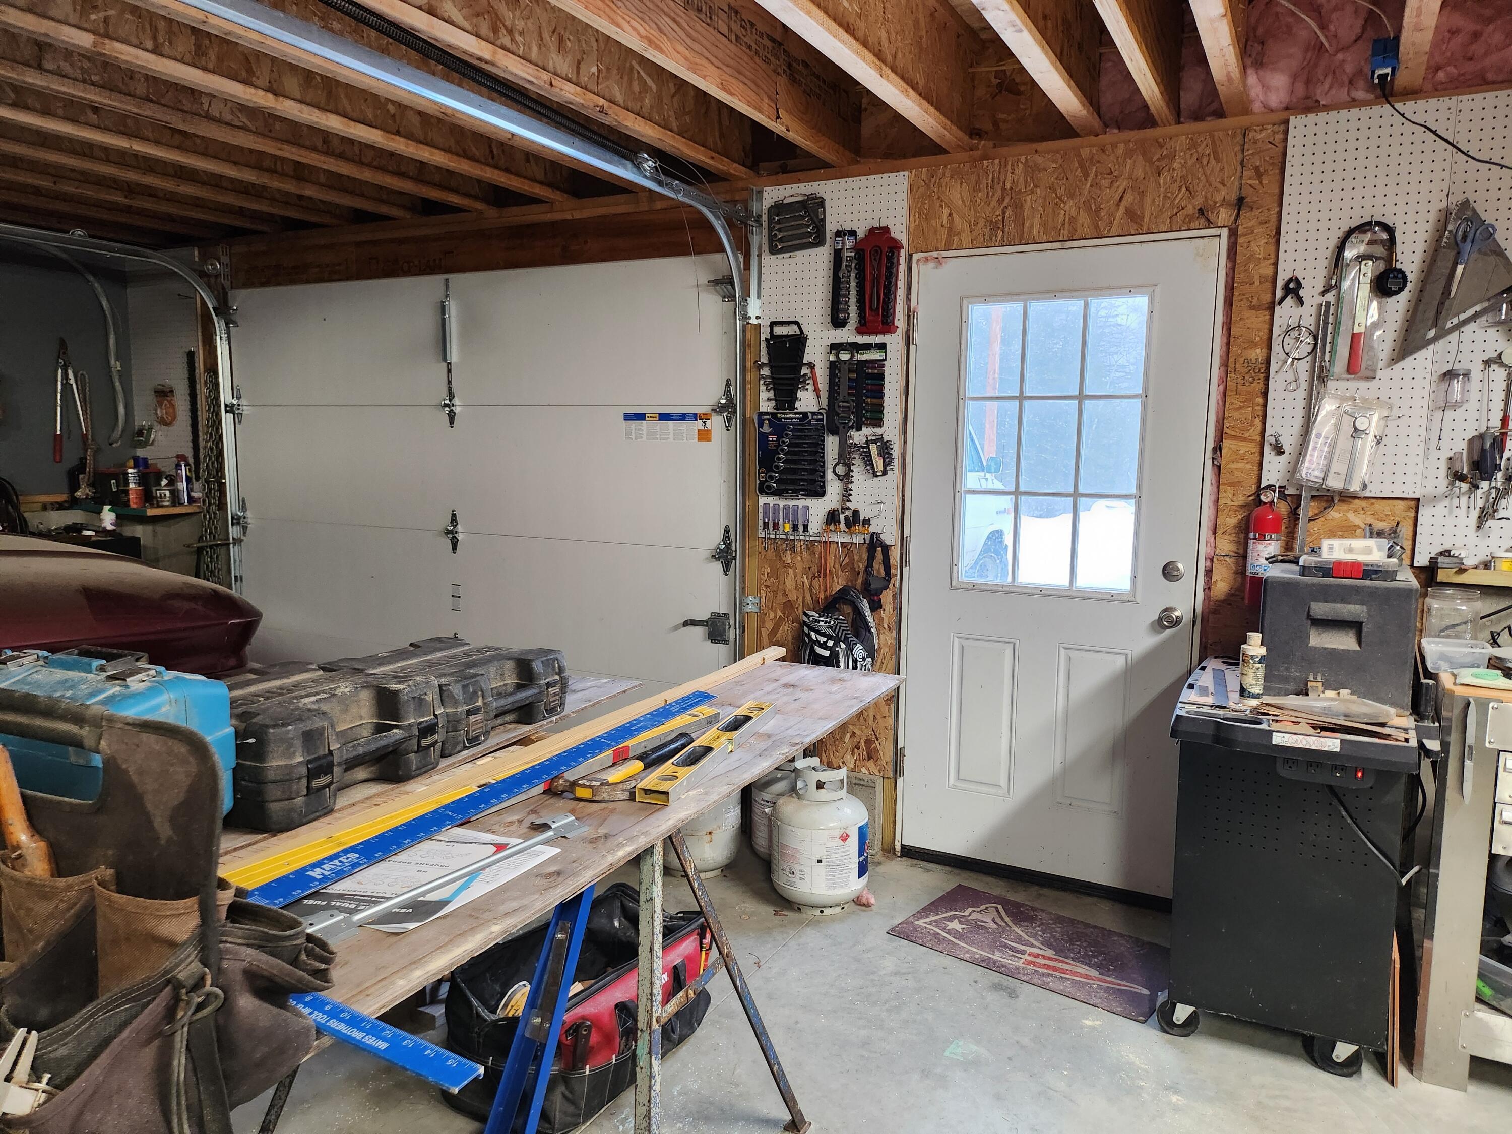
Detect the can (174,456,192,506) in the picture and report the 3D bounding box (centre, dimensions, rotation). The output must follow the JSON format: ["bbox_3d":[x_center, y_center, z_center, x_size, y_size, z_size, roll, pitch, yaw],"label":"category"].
[{"bbox_3d":[-2.847,-0.430,5.204,0.066,0.243,0.066,-2,8,-18],"label":"can"}]

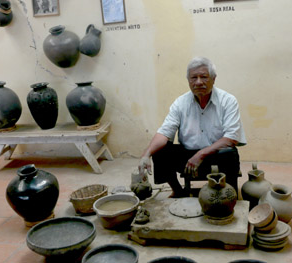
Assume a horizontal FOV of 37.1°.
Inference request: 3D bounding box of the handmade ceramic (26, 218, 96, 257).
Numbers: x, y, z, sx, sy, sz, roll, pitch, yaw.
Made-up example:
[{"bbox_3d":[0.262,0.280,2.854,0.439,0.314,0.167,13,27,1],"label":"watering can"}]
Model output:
[{"bbox_3d":[-0.477,0.648,2.510,0.403,0.141,0.403,1,18,19],"label":"handmade ceramic"}]

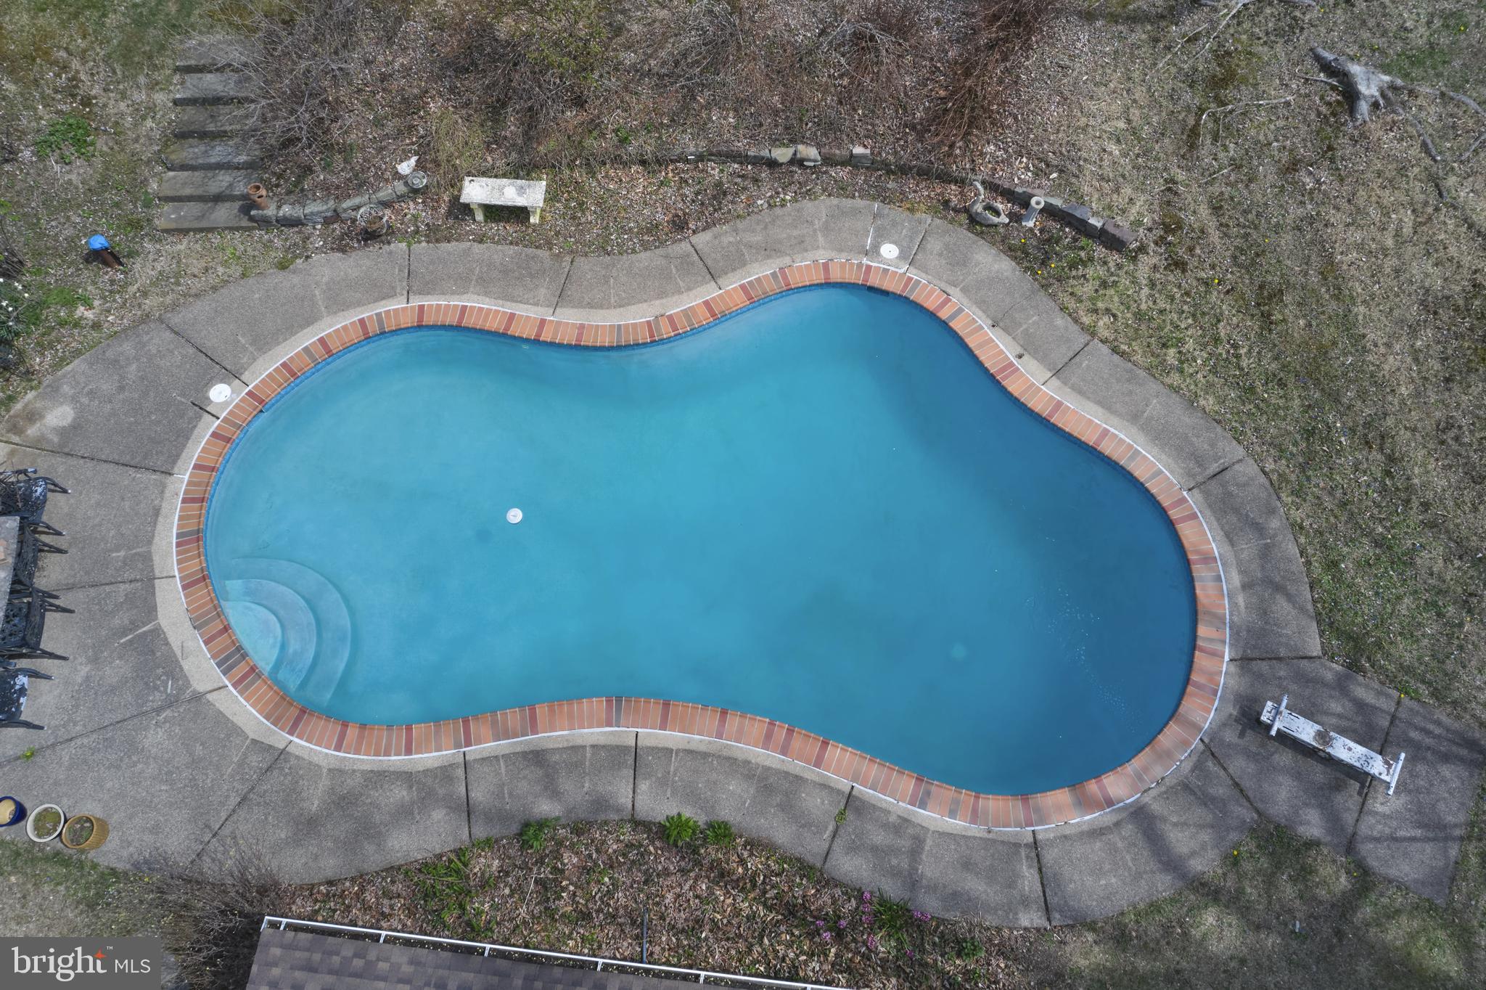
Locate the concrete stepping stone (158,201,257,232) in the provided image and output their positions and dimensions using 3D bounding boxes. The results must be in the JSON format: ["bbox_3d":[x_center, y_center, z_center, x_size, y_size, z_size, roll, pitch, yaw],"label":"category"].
[{"bbox_3d":[-6.917,-3.633,15.097,1.300,0.115,0.420,0,65,1],"label":"concrete stepping stone"}]

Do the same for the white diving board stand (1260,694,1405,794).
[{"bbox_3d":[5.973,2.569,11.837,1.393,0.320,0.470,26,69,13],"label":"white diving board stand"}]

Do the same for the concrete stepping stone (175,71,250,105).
[{"bbox_3d":[-6.922,-5.392,15.364,1.130,0.140,0.440,0,65,1],"label":"concrete stepping stone"}]

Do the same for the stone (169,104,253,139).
[{"bbox_3d":[-6.884,-4.934,15.298,1.160,0.136,0.440,0,65,1],"label":"stone"}]

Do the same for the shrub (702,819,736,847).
[{"bbox_3d":[-0.240,3.408,11.649,0.295,0.200,0.248,0,65,1],"label":"shrub"}]

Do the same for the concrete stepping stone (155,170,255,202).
[{"bbox_3d":[-6.929,-4.047,15.166,1.300,0.126,0.430,0,65,1],"label":"concrete stepping stone"}]

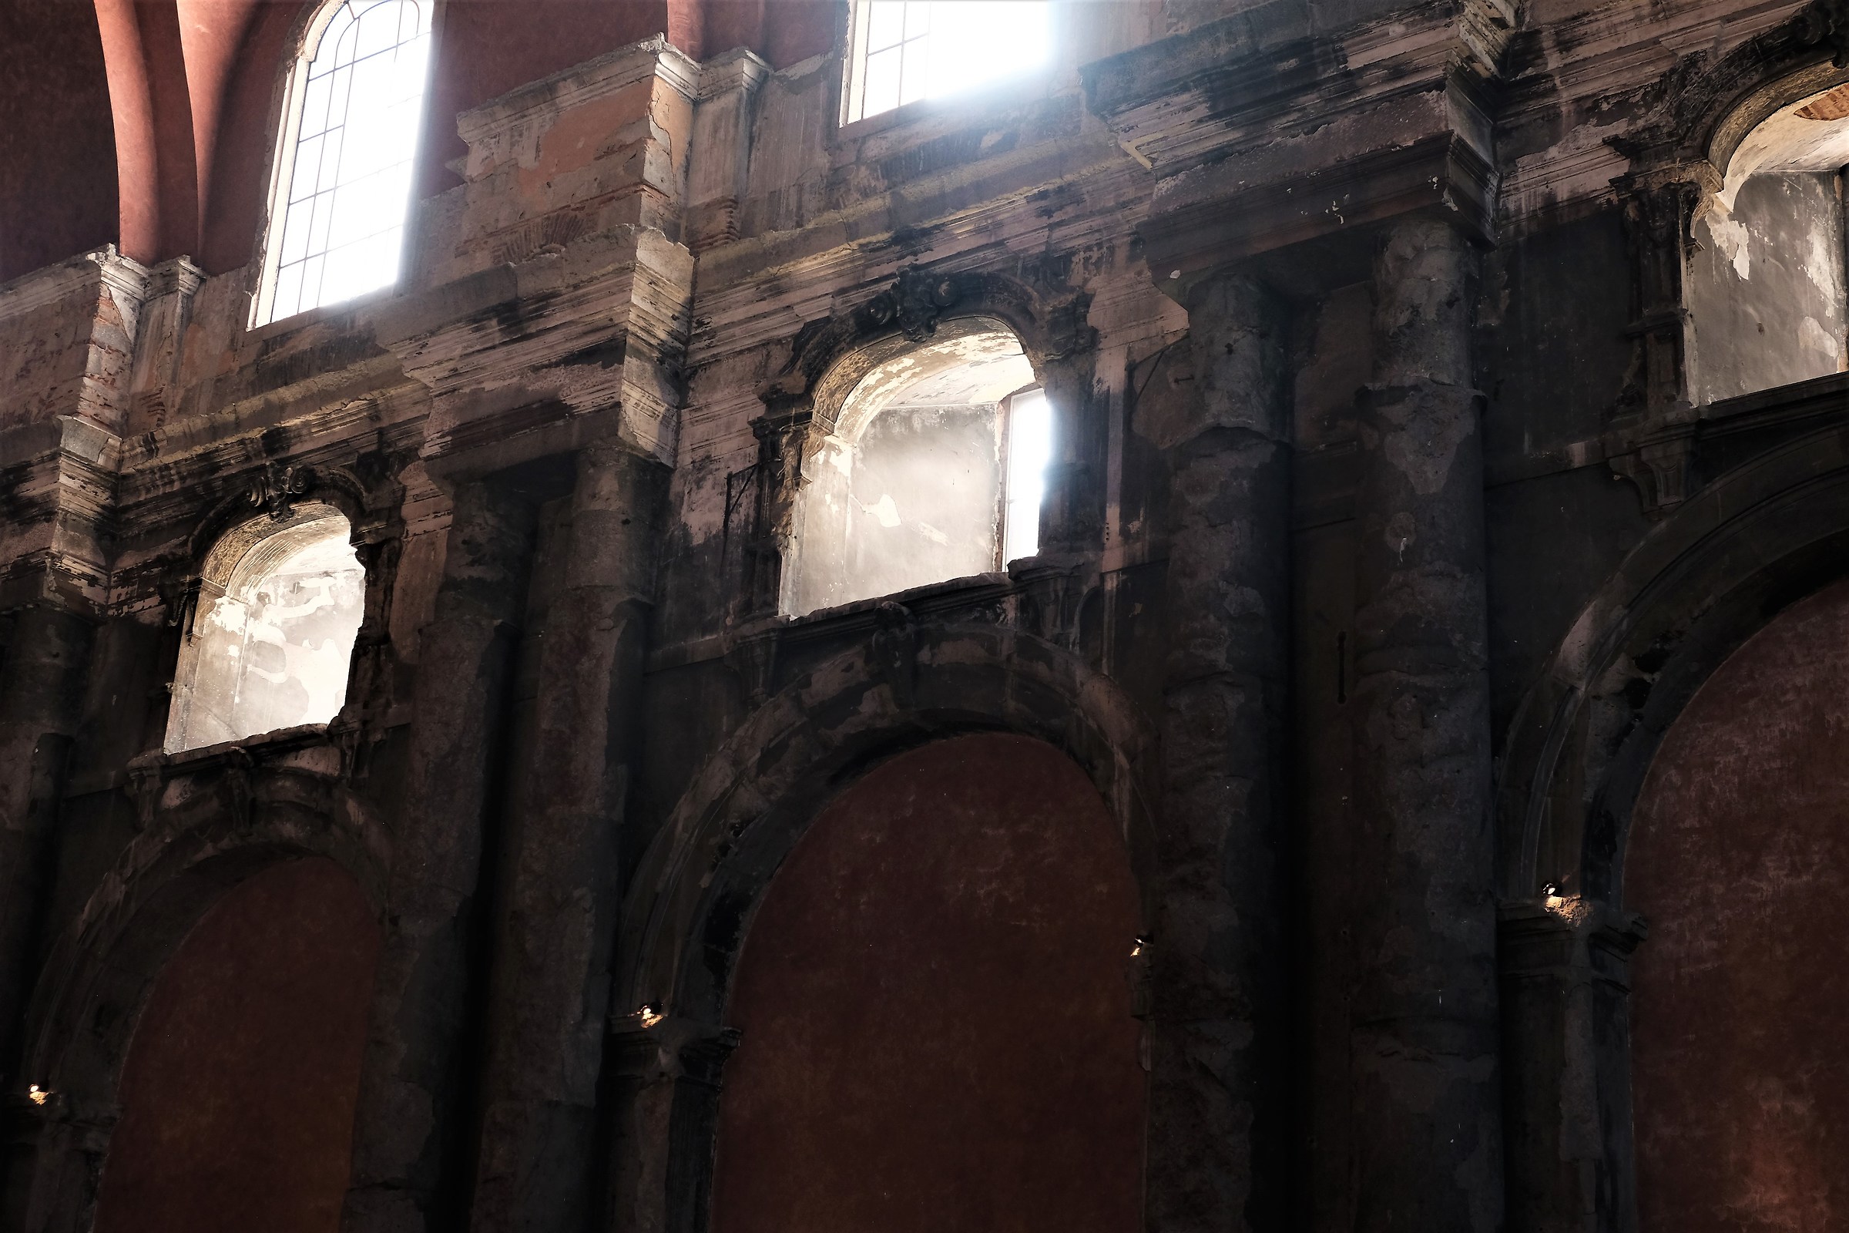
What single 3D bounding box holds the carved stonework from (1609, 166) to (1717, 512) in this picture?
[{"bbox_3d":[4.539,-1.715,17.326,0.525,2.310,0.390,-12,-26,34],"label":"carved stonework"}]

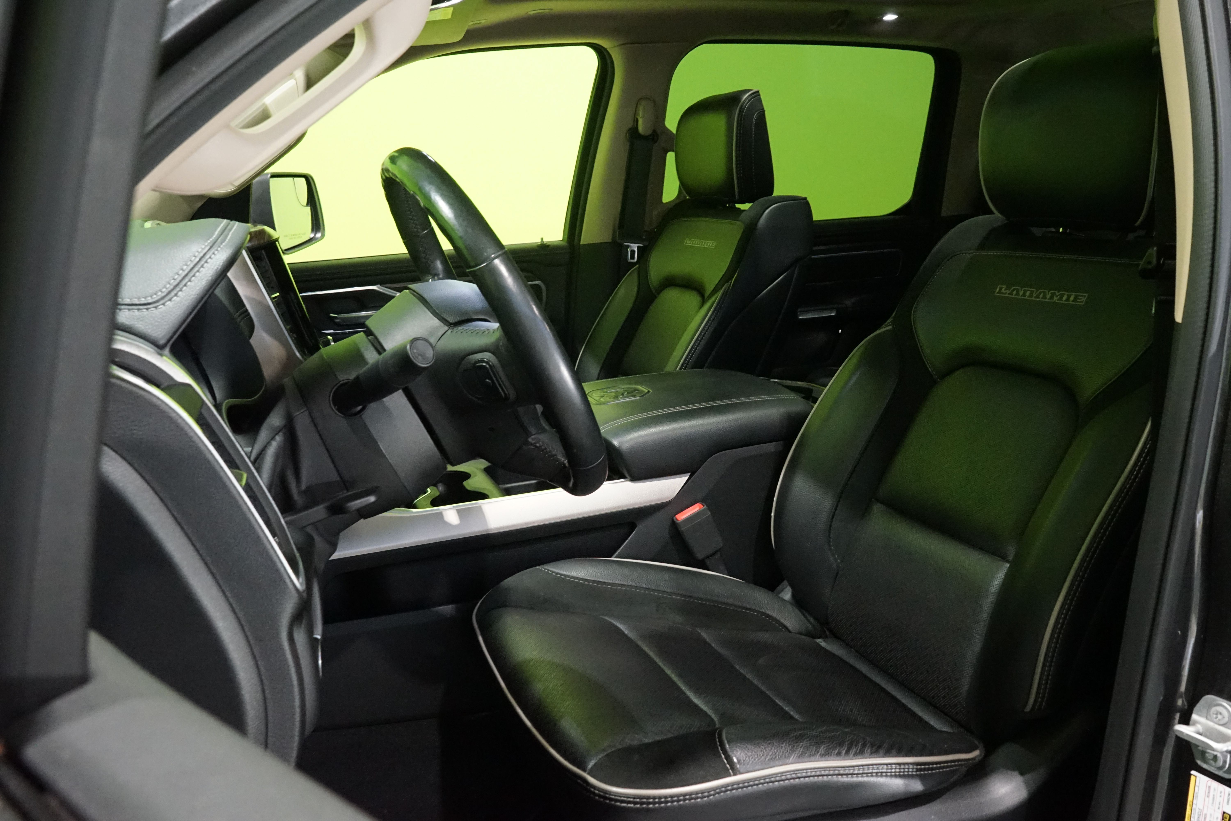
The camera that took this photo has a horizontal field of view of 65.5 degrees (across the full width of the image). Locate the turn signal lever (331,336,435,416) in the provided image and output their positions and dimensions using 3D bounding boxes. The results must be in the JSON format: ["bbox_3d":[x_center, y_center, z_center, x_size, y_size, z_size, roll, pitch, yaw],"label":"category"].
[{"bbox_3d":[-0.197,-0.027,0.807,0.030,0.030,0.132,-13,-6,-44],"label":"turn signal lever"}]

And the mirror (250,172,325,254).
[{"bbox_3d":[-0.821,-0.477,2.317,0.125,0.190,0.245,1,13,6],"label":"mirror"}]

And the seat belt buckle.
[{"bbox_3d":[0.122,0.176,1.391,0.045,0.068,0.024,-28,16,-10],"label":"seat belt buckle"}]

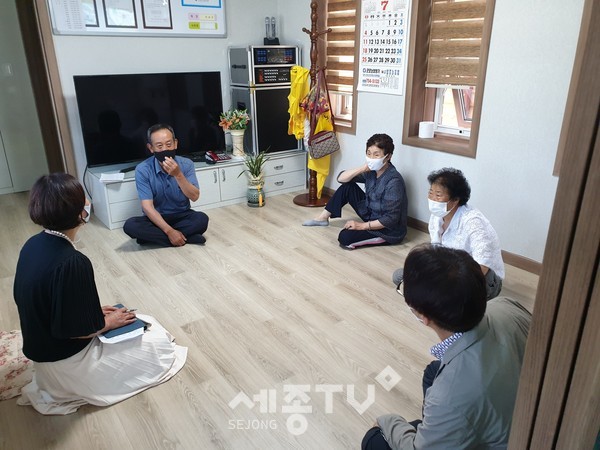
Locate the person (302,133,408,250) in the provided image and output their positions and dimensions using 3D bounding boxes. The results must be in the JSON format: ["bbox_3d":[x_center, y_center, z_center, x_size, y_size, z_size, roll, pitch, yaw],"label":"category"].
[{"bbox_3d":[0.454,-0.300,3.401,0.726,0.805,0.660,-6,21,-14],"label":"person"}]

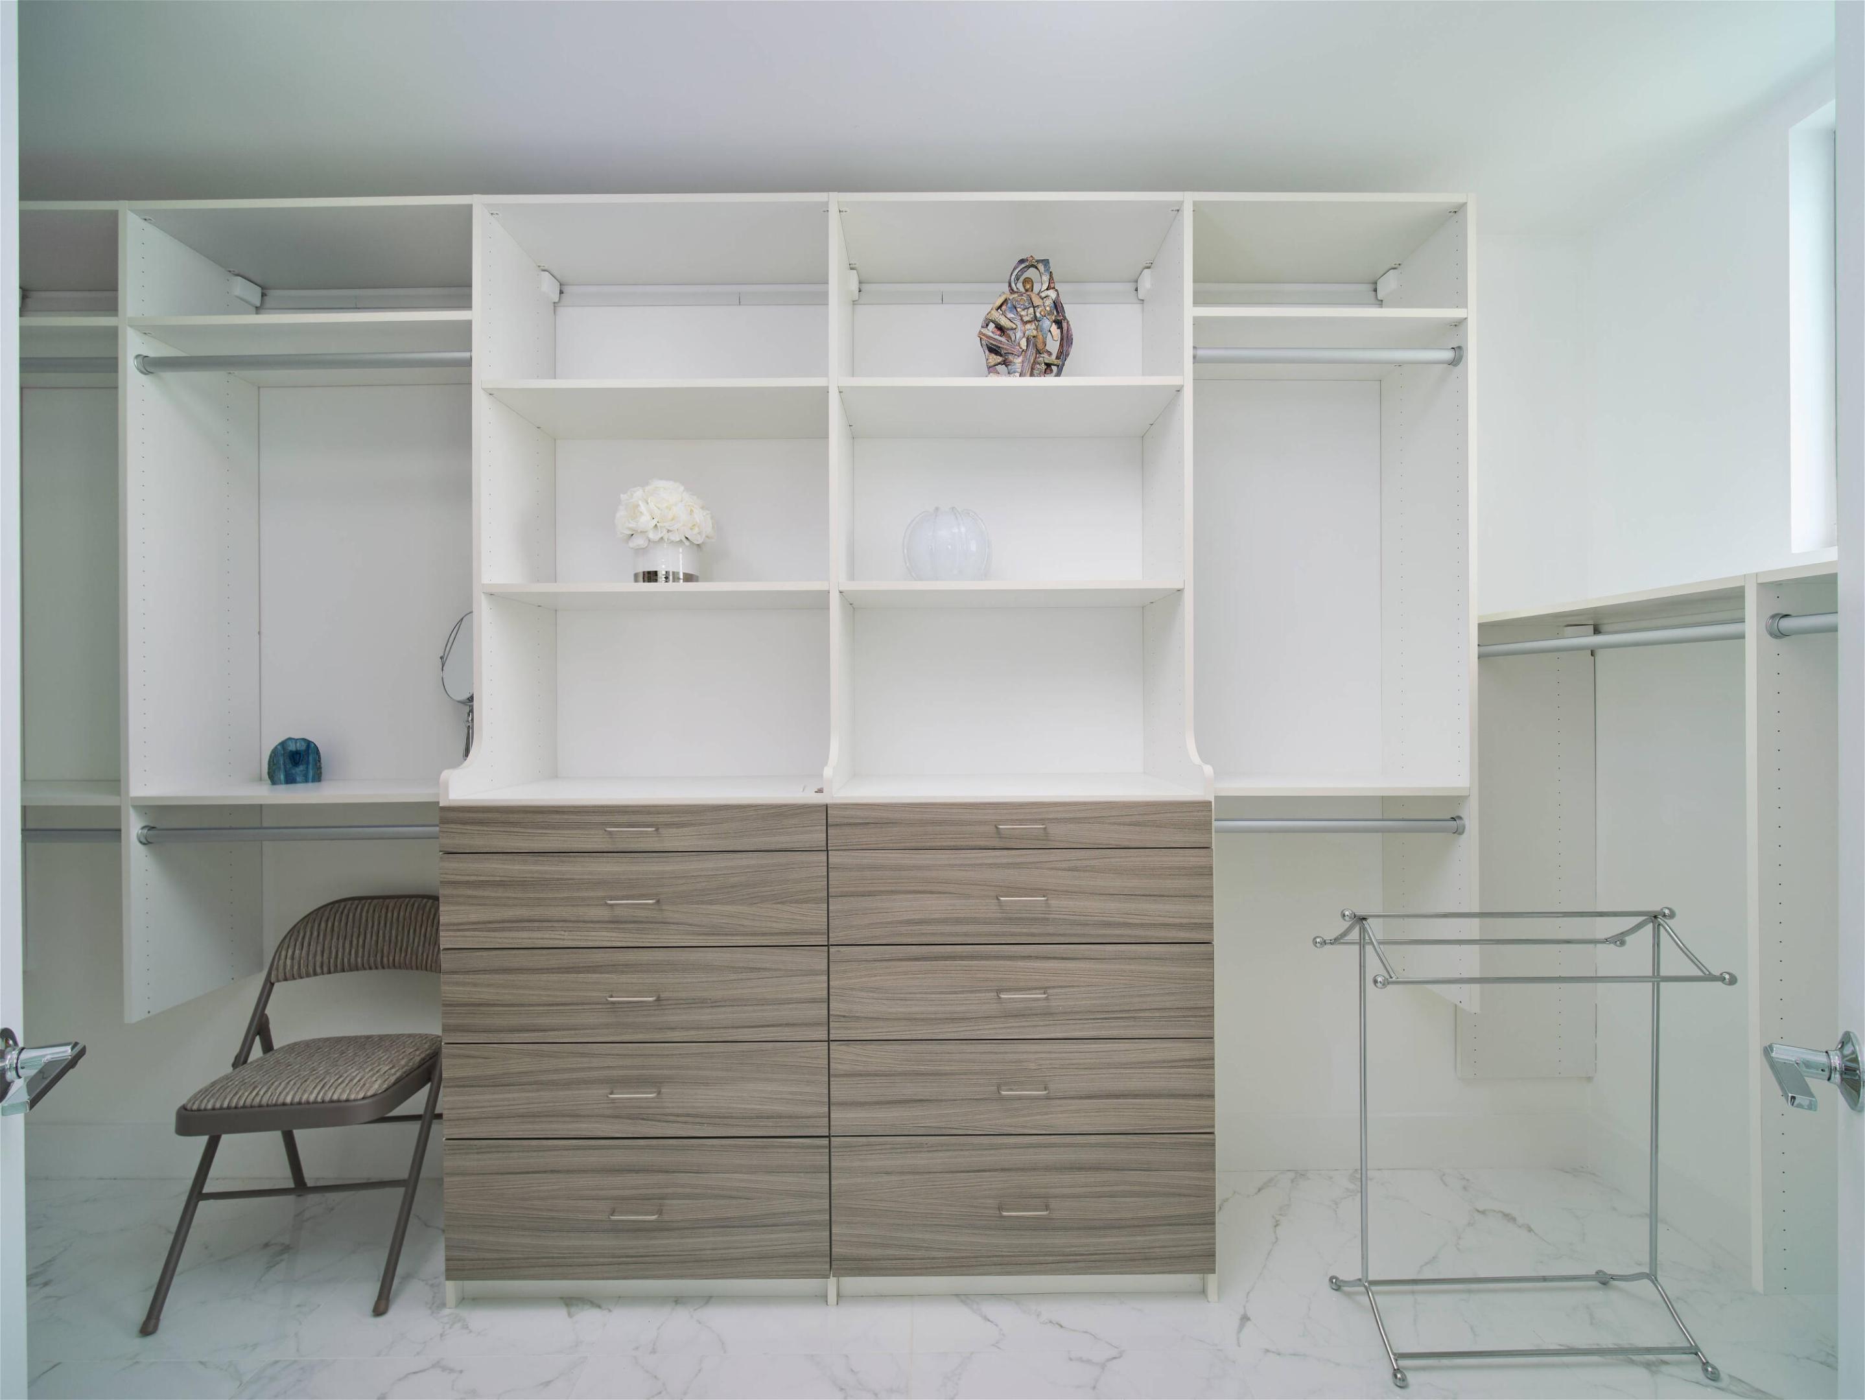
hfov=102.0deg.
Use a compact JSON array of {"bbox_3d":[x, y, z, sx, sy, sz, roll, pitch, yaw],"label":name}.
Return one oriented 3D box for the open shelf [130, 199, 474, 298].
[{"bbox_3d":[-1.390,-1.092,1.823,0.757,0.020,0.330,0,0,0],"label":"open shelf"}]

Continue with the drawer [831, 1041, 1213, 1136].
[{"bbox_3d":[0.182,0.783,1.731,0.773,0.188,0.420,0,0,0],"label":"drawer"}]

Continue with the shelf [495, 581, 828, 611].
[{"bbox_3d":[-0.605,-0.248,1.825,0.762,0.020,0.330,0,0,0],"label":"shelf"}]

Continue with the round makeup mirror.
[{"bbox_3d":[-1.126,-0.004,1.838,0.215,0.420,0.135,0,0,28],"label":"round makeup mirror"}]

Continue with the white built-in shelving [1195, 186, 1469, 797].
[{"bbox_3d":[0.880,-0.448,1.824,0.616,1.329,0.326,0,0,0],"label":"white built-in shelving"}]

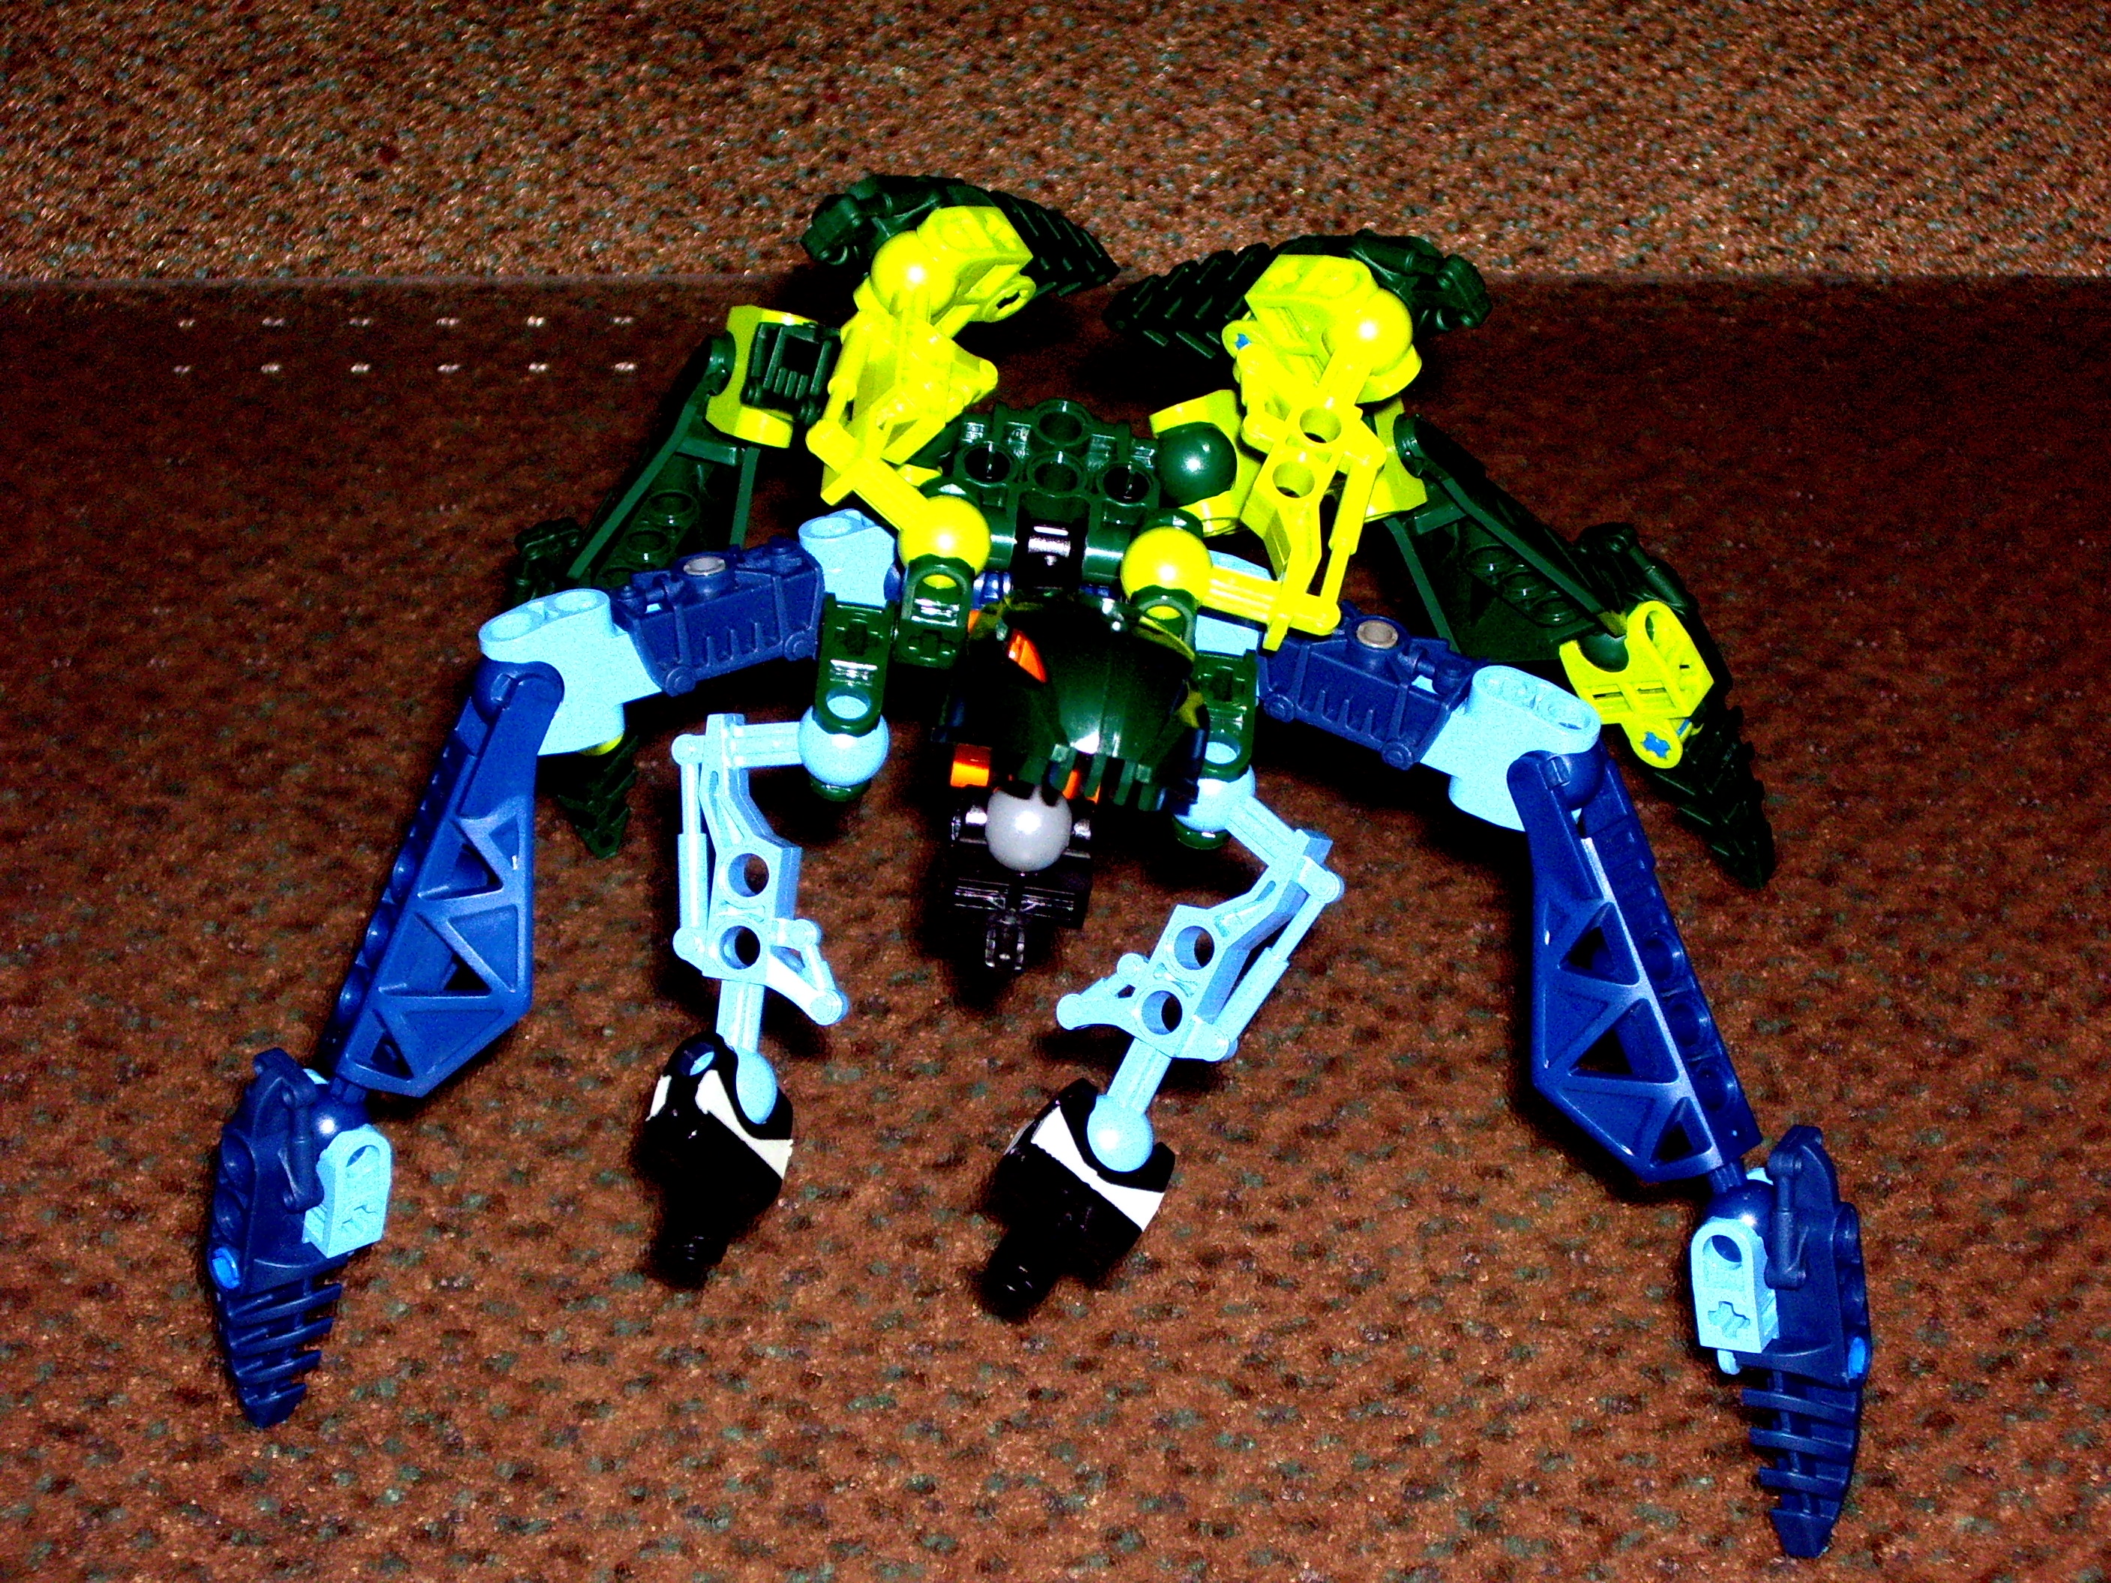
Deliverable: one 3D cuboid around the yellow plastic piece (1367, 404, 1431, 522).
[{"bbox_3d":[0.039,-0.040,0.685,0.009,0.017,0.013,-16,-6,30],"label":"yellow plastic piece"}]

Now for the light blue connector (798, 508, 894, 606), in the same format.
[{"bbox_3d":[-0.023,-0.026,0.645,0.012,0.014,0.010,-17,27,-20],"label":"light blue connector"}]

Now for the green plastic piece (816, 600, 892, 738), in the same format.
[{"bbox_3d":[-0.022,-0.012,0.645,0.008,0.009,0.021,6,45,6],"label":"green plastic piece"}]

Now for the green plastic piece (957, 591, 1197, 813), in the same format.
[{"bbox_3d":[0.002,-0.010,0.633,0.026,0.017,0.019,-2,40,-2],"label":"green plastic piece"}]

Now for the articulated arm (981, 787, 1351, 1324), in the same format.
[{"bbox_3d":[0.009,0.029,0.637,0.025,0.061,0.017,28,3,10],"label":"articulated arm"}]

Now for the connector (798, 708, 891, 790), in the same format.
[{"bbox_3d":[-0.024,-0.005,0.643,0.010,0.010,0.010,0,45,0],"label":"connector"}]

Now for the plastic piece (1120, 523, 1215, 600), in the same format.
[{"bbox_3d":[0.013,-0.025,0.644,0.010,0.010,0.010,0,40,0],"label":"plastic piece"}]

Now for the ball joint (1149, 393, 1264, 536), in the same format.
[{"bbox_3d":[0.017,-0.039,0.668,0.013,0.013,0.012,0,45,0],"label":"ball joint"}]

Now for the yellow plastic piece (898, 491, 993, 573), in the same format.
[{"bbox_3d":[-0.012,-0.028,0.643,0.010,0.010,0.010,0,45,0],"label":"yellow plastic piece"}]

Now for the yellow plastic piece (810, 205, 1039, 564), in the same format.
[{"bbox_3d":[-0.015,-0.047,0.659,0.025,0.017,0.049,6,45,6],"label":"yellow plastic piece"}]

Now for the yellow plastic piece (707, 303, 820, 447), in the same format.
[{"bbox_3d":[-0.035,-0.050,0.685,0.009,0.017,0.013,5,9,-34],"label":"yellow plastic piece"}]

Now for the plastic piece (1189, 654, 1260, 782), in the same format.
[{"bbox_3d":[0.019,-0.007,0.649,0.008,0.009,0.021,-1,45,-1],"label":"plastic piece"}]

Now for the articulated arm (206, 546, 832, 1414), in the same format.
[{"bbox_3d":[-0.061,0.019,0.653,0.080,0.088,0.027,-26,46,-28],"label":"articulated arm"}]

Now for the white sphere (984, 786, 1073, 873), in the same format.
[{"bbox_3d":[-0.003,0.004,0.668,0.010,0.010,0.010,0,45,0],"label":"white sphere"}]

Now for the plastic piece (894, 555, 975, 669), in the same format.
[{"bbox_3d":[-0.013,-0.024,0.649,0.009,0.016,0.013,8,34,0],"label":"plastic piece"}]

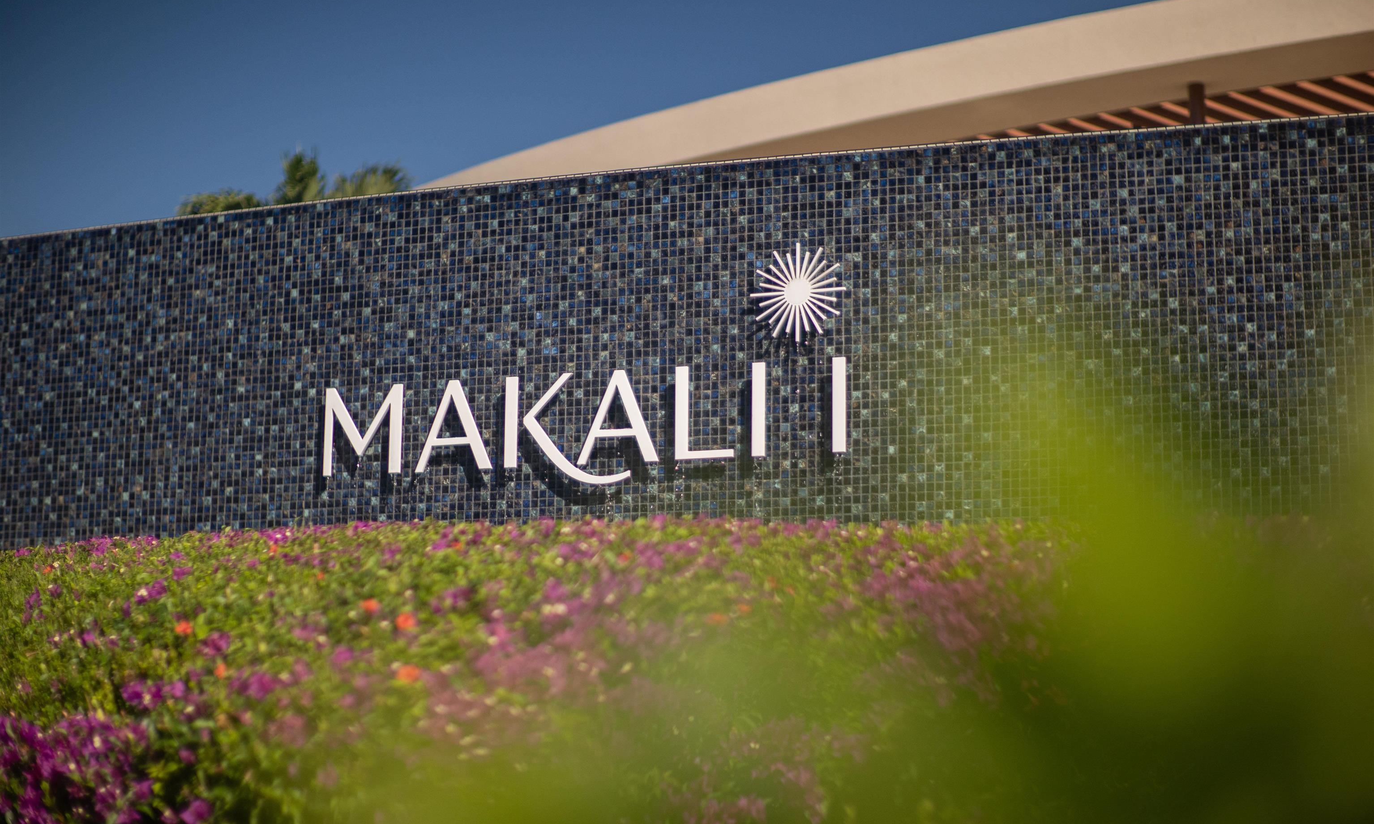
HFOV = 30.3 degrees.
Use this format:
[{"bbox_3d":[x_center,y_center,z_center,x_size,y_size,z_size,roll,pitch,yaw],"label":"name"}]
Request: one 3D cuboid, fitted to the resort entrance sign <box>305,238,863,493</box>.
[{"bbox_3d":[-0.319,-0.112,7.558,1.692,0.678,0.065,-3,-10,22],"label":"resort entrance sign"}]

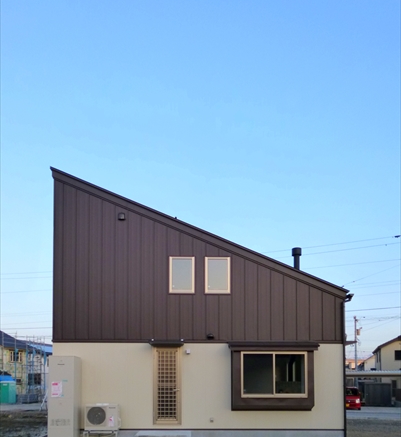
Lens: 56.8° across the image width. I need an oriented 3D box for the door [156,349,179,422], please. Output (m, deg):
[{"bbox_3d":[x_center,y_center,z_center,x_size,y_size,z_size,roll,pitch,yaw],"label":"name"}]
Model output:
[{"bbox_3d":[-0.845,4.286,9.500,0.550,1.840,0.070,0,-2,0],"label":"door"}]

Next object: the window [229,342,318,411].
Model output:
[{"bbox_3d":[1.843,3.963,9.400,2.240,1.740,0.280,0,-2,0],"label":"window"}]

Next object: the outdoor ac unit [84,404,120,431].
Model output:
[{"bbox_3d":[-2.405,4.896,9.260,0.850,0.660,0.320,0,-2,0],"label":"outdoor ac unit"}]

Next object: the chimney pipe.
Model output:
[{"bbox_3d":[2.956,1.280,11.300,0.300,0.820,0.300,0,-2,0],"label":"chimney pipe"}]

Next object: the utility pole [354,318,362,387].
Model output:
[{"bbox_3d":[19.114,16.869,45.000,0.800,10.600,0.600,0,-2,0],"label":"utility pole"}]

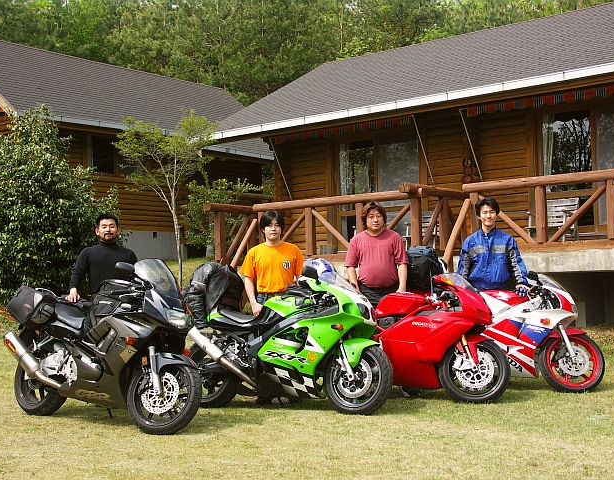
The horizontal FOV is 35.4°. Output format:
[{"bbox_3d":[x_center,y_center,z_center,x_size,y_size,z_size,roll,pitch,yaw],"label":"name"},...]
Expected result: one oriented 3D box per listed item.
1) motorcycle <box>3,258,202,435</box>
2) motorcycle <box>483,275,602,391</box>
[{"bbox_3d":[-1.666,0.846,7.576,2.040,1.260,0.780,-3,-3,36],"label":"motorcycle"},{"bbox_3d":[1.687,0.837,8.734,1.970,1.070,0.670,-2,-3,24],"label":"motorcycle"}]

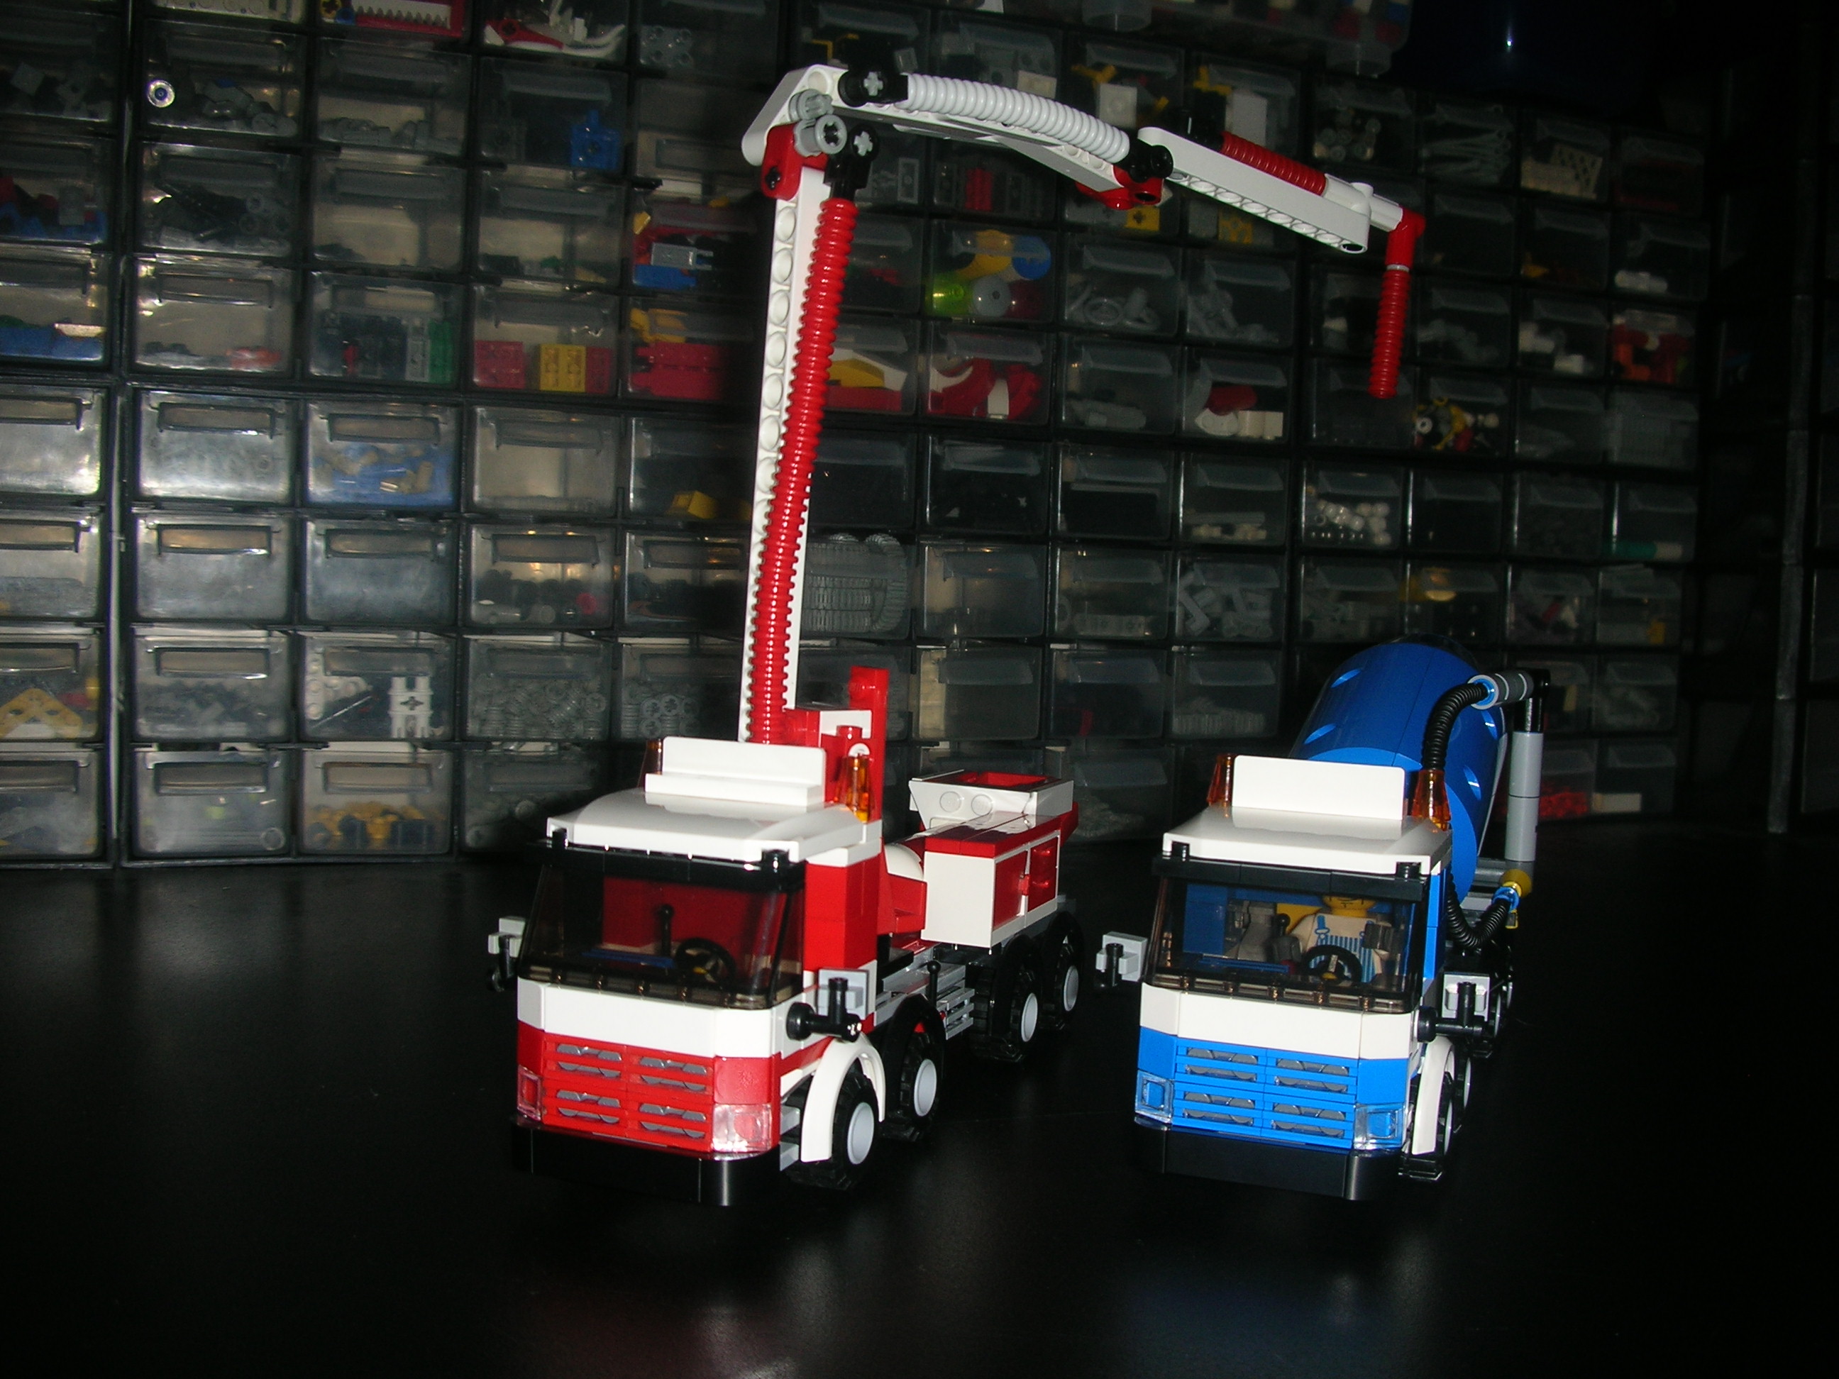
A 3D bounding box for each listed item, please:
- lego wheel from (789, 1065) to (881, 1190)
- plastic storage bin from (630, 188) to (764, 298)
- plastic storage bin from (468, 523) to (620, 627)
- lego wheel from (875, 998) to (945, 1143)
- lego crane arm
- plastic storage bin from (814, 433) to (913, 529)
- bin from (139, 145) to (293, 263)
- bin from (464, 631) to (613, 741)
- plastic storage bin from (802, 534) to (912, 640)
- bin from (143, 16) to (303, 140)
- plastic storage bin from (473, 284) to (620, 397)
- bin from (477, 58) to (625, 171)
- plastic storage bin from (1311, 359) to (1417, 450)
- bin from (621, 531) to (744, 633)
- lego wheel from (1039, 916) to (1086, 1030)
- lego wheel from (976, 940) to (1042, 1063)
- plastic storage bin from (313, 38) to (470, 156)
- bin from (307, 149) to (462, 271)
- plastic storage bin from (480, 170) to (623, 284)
[{"bbox_3d":[-0.016,0.078,0.331,0.012,0.021,0.021,3,3,23],"label":"lego wheel"},{"bbox_3d":[-0.108,-0.180,0.795,0.056,0.040,0.138,1,3,-21],"label":"plastic storage bin"},{"bbox_3d":[-0.156,-0.044,0.718,0.054,0.037,0.112,0,4,-23],"label":"plastic storage bin"},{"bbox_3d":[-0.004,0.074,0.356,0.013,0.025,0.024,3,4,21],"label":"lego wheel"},{"bbox_3d":[0.045,-0.053,0.409,0.197,0.139,0.027,-1,5,-35],"label":"lego crane arm"},{"bbox_3d":[-0.053,-0.091,0.822,0.056,0.040,0.138,1,3,-21],"label":"plastic storage bin"},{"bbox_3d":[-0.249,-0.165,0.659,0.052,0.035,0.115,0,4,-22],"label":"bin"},{"bbox_3d":[-0.170,-0.004,0.782,0.056,0.040,0.138,1,3,-21],"label":"bin"},{"bbox_3d":[-0.047,-0.043,0.747,0.052,0.035,0.115,0,4,-22],"label":"plastic storage bin"},{"bbox_3d":[-0.247,-0.204,0.657,0.052,0.035,0.115,0,4,-22],"label":"bin"},{"bbox_3d":[-0.166,-0.138,0.775,0.056,0.040,0.138,1,3,-21],"label":"plastic storage bin"},{"bbox_3d":[-0.163,-0.224,0.770,0.056,0.040,0.138,1,3,-21],"label":"bin"},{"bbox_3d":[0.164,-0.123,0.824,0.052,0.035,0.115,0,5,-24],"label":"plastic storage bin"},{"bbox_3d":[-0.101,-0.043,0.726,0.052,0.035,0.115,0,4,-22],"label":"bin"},{"bbox_3d":[0.031,0.069,0.445,0.014,0.025,0.025,4,4,23],"label":"lego wheel"},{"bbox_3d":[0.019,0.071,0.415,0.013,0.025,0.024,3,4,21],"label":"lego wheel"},{"bbox_3d":[-0.201,-0.207,0.684,0.054,0.037,0.112,0,4,-23],"label":"plastic storage bin"},{"bbox_3d":[-0.220,-0.181,0.750,0.056,0.040,0.138,1,3,-21],"label":"bin"},{"bbox_3d":[-0.164,-0.181,0.772,0.056,0.040,0.138,1,3,-21],"label":"plastic storage bin"}]

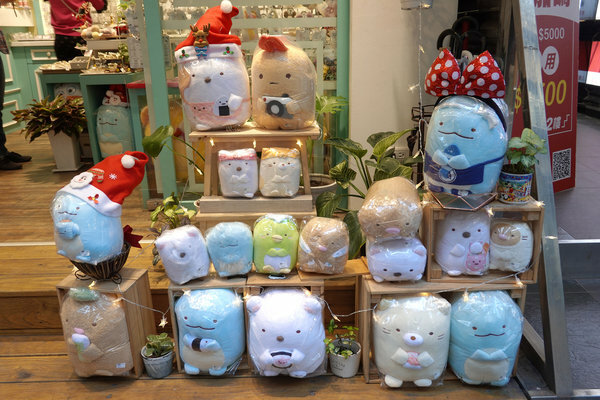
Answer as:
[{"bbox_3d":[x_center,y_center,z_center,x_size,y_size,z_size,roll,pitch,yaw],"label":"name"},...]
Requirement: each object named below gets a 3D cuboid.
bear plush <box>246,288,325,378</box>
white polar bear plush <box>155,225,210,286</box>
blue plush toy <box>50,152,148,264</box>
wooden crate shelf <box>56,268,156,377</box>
[{"bbox_3d":[-0.041,0.413,1.625,0.248,0.256,0.190,-1,16,0],"label":"bear plush"},{"bbox_3d":[-0.382,0.180,1.693,0.150,0.189,0.120,-22,19,2],"label":"white polar bear plush"},{"bbox_3d":[-0.592,0.024,1.539,0.238,0.330,0.215,12,12,17],"label":"blue plush toy"},{"bbox_3d":[-0.664,0.424,1.818,0.247,0.330,0.168,2,19,10],"label":"wooden crate shelf"}]

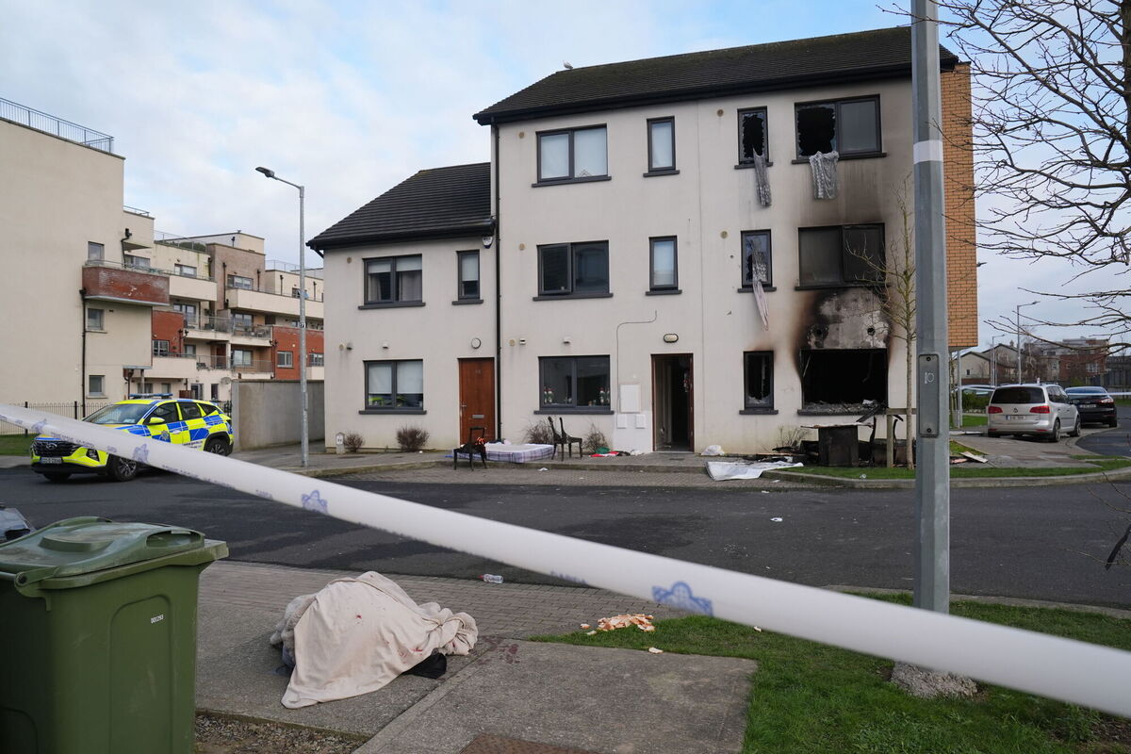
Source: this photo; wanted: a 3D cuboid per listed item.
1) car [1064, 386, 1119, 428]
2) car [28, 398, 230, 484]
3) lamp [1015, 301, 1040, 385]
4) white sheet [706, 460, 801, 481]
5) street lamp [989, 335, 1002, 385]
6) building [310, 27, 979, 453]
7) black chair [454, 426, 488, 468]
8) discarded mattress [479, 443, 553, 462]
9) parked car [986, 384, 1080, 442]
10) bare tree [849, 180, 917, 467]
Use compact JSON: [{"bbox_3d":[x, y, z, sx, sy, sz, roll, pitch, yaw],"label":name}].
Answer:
[{"bbox_3d":[20.579,1.206,29.862,1.870,1.500,4.750,-2,-2,33],"label":"car"},{"bbox_3d":[-9.640,1.316,17.170,1.880,1.750,4.500,-1,-2,14],"label":"car"},{"bbox_3d":[24.727,-0.905,40.208,1.000,6.200,0.250,-2,-2,30],"label":"lamp"},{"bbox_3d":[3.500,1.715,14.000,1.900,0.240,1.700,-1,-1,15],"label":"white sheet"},{"bbox_3d":[35.872,-0.313,62.208,1.000,6.200,0.250,-2,-2,30],"label":"street lamp"},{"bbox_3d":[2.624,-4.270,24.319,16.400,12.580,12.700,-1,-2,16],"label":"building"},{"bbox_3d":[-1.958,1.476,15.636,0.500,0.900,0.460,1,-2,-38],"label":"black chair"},{"bbox_3d":[-1.401,1.755,17.073,1.900,0.220,1.320,-2,-2,33],"label":"discarded mattress"},{"bbox_3d":[14.620,1.075,23.392,4.400,1.660,1.800,1,-2,-45],"label":"parked car"},{"bbox_3d":[6.358,-0.938,14.704,1.600,5.400,1.500,-1,-2,16],"label":"bare tree"}]

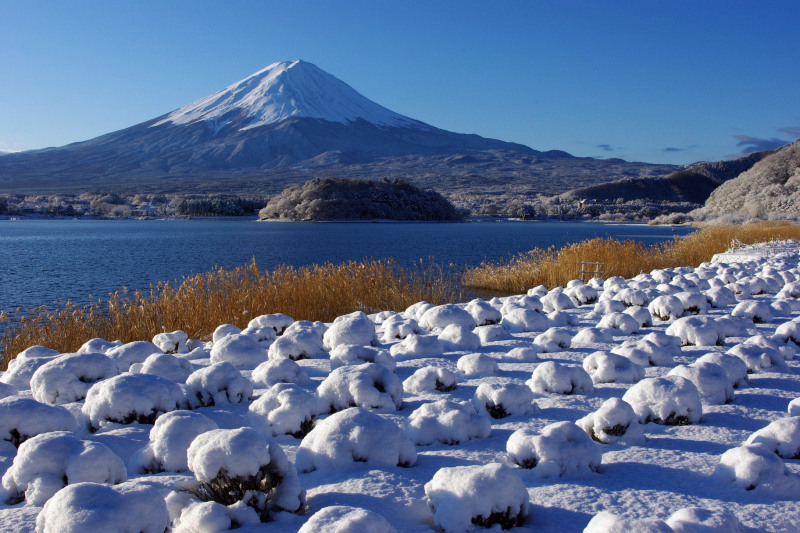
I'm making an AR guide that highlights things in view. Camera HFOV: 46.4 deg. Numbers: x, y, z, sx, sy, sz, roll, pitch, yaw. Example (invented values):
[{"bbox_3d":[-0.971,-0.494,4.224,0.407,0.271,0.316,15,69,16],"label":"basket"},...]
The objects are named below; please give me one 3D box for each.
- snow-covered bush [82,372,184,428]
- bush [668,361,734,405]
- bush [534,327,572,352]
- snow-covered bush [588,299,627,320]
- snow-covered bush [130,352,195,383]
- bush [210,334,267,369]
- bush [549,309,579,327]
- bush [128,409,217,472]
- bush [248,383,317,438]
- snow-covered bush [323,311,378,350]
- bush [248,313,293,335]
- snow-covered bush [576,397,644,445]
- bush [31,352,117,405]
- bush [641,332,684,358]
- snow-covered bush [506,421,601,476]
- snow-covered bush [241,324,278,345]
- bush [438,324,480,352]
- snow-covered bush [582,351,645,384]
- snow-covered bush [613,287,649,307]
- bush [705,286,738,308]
[{"bbox_3d":[-2.281,1.125,7.985,0.849,0.408,0.747,-1,3,-16],"label":"snow-covered bush"},{"bbox_3d":[3.824,1.446,11.856,0.865,0.494,0.778,1,3,18],"label":"bush"},{"bbox_3d":[2.012,0.953,12.259,0.480,0.298,0.480,1,3,9],"label":"bush"},{"bbox_3d":[4.000,0.803,17.979,0.717,0.335,0.660,1,3,13],"label":"snow-covered bush"},{"bbox_3d":[-3.374,1.427,13.241,0.909,0.376,0.818,-1,3,-14],"label":"snow-covered bush"},{"bbox_3d":[-2.512,1.296,14.585,0.907,0.489,0.817,-1,3,-10],"label":"bush"},{"bbox_3d":[3.481,1.082,19.853,0.681,0.330,0.613,1,3,10],"label":"bush"},{"bbox_3d":[-1.588,1.212,6.600,0.627,0.379,0.577,-1,3,-14],"label":"bush"},{"bbox_3d":[-1.058,1.275,8.457,0.621,0.432,0.572,0,3,-7],"label":"bush"},{"bbox_3d":[-0.883,1.107,16.627,0.999,0.639,0.899,0,3,-3],"label":"snow-covered bush"},{"bbox_3d":[-2.565,1.119,18.465,0.871,0.411,0.784,0,3,-8],"label":"bush"},{"bbox_3d":[1.857,1.332,8.218,0.569,0.342,0.524,1,3,13],"label":"snow-covered bush"},{"bbox_3d":[-3.145,1.059,9.002,0.803,0.431,0.738,-1,3,-19],"label":"bush"},{"bbox_3d":[3.663,1.074,13.058,0.576,0.330,0.530,1,3,16],"label":"bush"},{"bbox_3d":[1.428,1.653,8.664,0.874,0.434,0.787,1,3,9],"label":"snow-covered bush"},{"bbox_3d":[-2.622,1.243,17.279,0.704,0.295,0.634,0,3,-9],"label":"snow-covered bush"},{"bbox_3d":[0.800,0.934,12.434,0.572,0.317,0.572,0,3,4],"label":"bush"},{"bbox_3d":[3.039,1.406,13.236,0.894,0.420,0.805,1,3,13],"label":"snow-covered bush"},{"bbox_3d":[5.042,0.650,20.312,0.725,0.386,0.667,1,3,14],"label":"snow-covered bush"},{"bbox_3d":[8.157,0.772,23.657,0.863,0.525,0.776,1,3,19],"label":"bush"}]

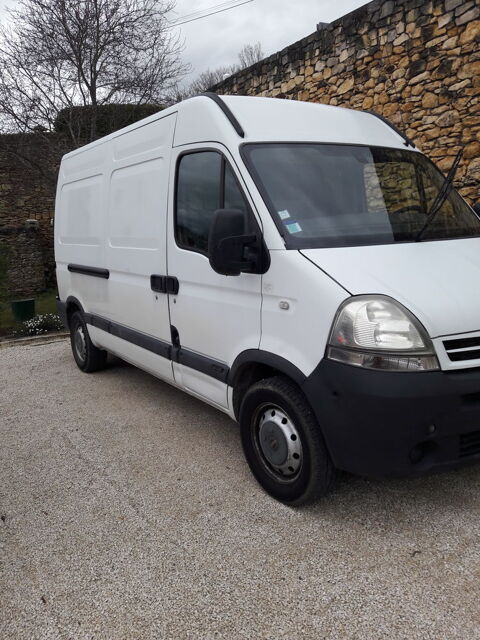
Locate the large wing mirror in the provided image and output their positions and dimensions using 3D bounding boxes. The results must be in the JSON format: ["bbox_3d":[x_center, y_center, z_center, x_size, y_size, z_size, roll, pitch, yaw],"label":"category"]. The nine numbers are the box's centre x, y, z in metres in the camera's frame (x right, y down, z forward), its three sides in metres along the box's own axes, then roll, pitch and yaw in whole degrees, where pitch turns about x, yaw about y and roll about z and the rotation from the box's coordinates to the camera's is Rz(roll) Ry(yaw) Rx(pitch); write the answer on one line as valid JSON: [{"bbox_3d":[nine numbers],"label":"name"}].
[{"bbox_3d":[-0.026,-0.408,2.706,0.230,0.335,0.175,-10,13,-33],"label":"large wing mirror"}]

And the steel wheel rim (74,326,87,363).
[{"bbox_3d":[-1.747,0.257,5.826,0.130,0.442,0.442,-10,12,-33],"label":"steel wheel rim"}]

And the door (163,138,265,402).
[{"bbox_3d":[-0.145,-0.277,3.208,0.180,1.670,1.130,-10,13,-33],"label":"door"}]

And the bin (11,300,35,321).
[{"bbox_3d":[-3.865,-0.169,9.200,0.410,0.400,0.400,-7,11,-23],"label":"bin"}]

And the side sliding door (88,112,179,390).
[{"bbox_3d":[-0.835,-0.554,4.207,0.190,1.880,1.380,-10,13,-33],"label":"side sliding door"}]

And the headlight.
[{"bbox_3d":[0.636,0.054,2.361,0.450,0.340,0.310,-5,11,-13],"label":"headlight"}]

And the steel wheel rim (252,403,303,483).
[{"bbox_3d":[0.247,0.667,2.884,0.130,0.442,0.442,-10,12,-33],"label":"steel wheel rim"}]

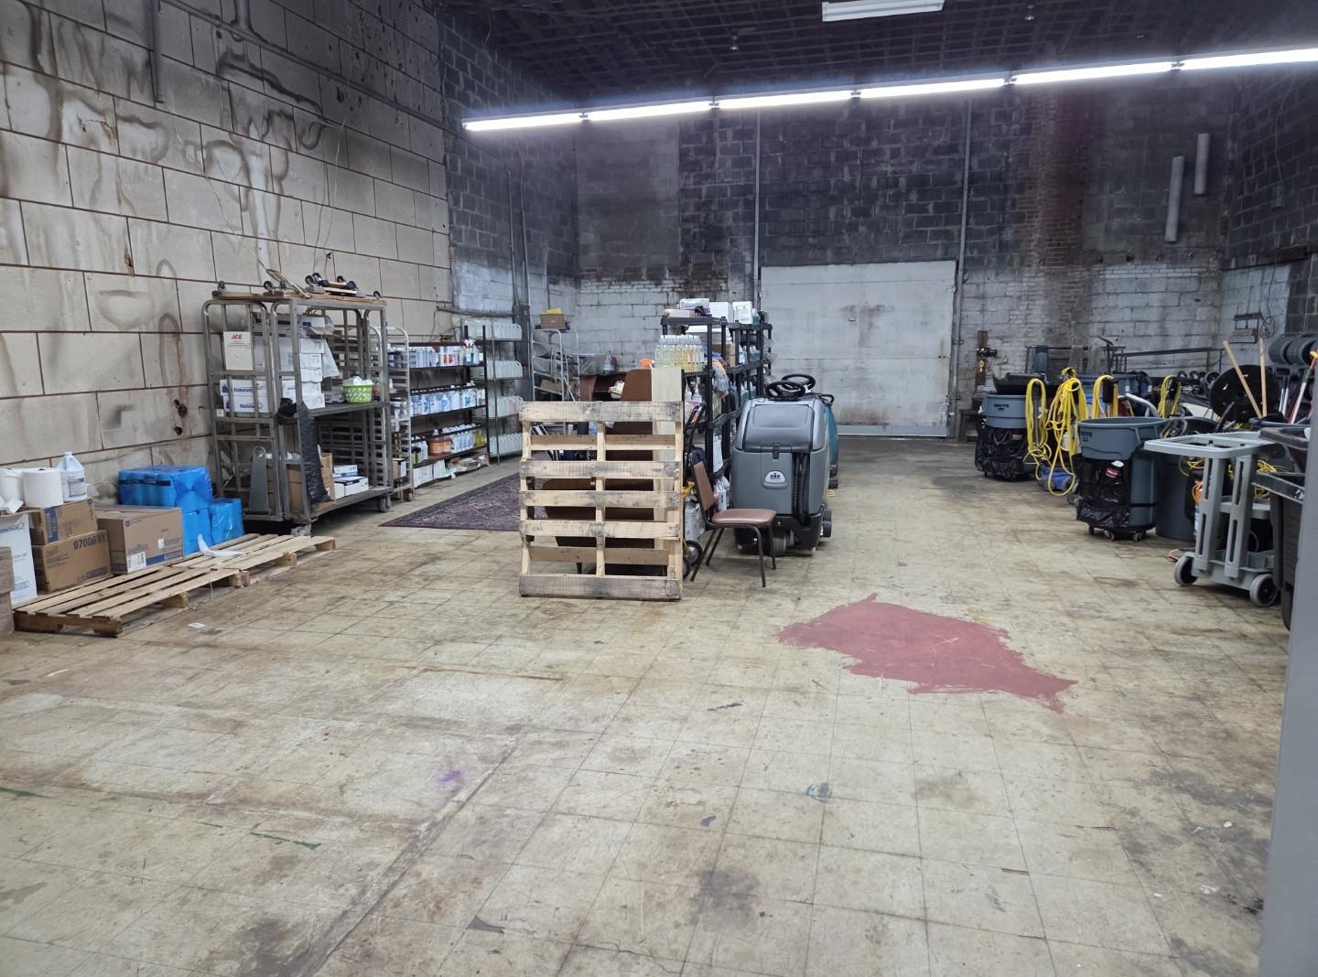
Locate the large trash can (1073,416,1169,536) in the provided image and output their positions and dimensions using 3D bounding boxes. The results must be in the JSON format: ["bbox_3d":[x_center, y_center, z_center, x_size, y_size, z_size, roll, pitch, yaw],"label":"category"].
[{"bbox_3d":[3.588,-0.074,6.819,0.660,0.910,0.640,-1,10,0],"label":"large trash can"}]

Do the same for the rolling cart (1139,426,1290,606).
[{"bbox_3d":[3.462,0.175,5.245,1.140,0.955,0.540,-6,11,-26],"label":"rolling cart"}]

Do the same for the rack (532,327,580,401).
[{"bbox_3d":[-1.415,-1.367,12.361,0.460,1.740,0.550,3,10,22],"label":"rack"}]

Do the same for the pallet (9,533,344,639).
[{"bbox_3d":[-3.346,0.576,5.958,1.200,0.125,2.040,2,10,14],"label":"pallet"}]

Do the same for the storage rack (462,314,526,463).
[{"bbox_3d":[-2.229,-1.350,12.163,0.460,1.880,1.220,2,10,15],"label":"storage rack"}]

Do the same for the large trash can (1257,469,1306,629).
[{"bbox_3d":[3.423,0.375,4.386,0.620,0.850,0.680,2,10,14],"label":"large trash can"}]

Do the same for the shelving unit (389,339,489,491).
[{"bbox_3d":[-2.708,-1.035,10.323,0.360,1.810,2.360,2,10,14],"label":"shelving unit"}]

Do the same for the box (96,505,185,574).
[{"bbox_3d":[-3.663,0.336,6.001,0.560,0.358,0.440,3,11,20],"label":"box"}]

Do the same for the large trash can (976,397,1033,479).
[{"bbox_3d":[3.995,-0.592,9.916,0.640,0.930,0.640,4,11,25],"label":"large trash can"}]

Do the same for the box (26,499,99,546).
[{"bbox_3d":[-3.872,0.196,5.521,0.420,0.220,0.360,2,10,13],"label":"box"}]

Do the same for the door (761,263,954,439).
[{"bbox_3d":[3.208,-2.254,14.393,3.060,2.780,0.120,3,10,17],"label":"door"}]

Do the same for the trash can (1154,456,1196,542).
[{"bbox_3d":[4.187,-0.016,6.817,0.610,0.800,0.610,4,11,25],"label":"trash can"}]

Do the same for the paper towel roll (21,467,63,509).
[{"bbox_3d":[-3.757,-0.003,5.334,0.190,0.208,0.190,2,10,14],"label":"paper towel roll"}]

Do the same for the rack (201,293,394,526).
[{"bbox_3d":[-3.152,-0.662,7.872,0.840,1.950,1.340,2,10,14],"label":"rack"}]

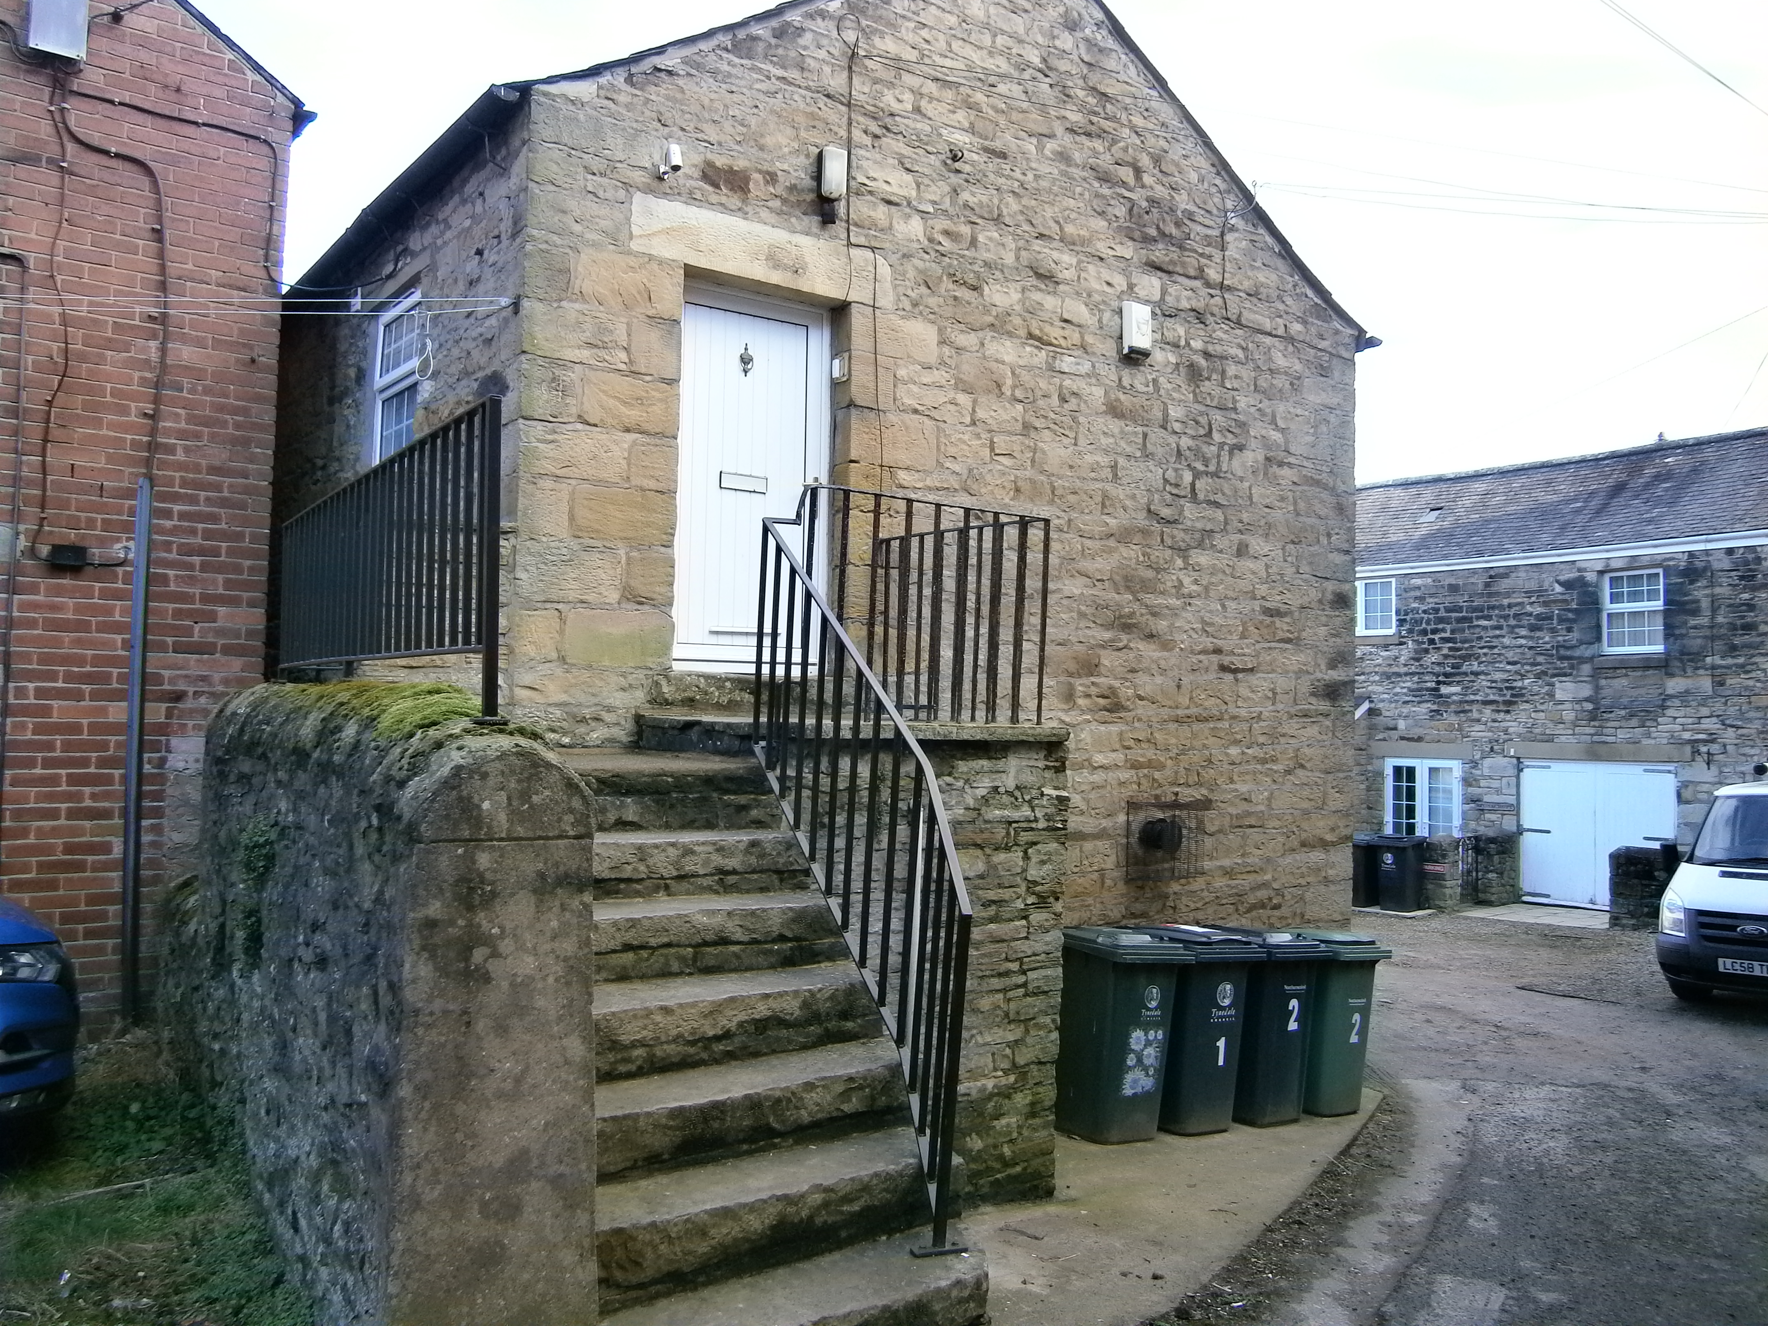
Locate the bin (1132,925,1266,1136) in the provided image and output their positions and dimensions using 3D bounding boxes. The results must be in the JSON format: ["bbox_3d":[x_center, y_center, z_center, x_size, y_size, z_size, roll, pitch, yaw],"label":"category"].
[{"bbox_3d":[1.652,2.053,7.543,0.580,1.060,0.730,9,-5,-36],"label":"bin"}]

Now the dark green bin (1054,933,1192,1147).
[{"bbox_3d":[1.180,1.982,7.220,0.580,1.060,0.730,9,-5,-34],"label":"dark green bin"}]

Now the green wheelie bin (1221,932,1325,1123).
[{"bbox_3d":[2.157,2.130,7.911,0.580,1.060,0.730,9,-5,-36],"label":"green wheelie bin"}]

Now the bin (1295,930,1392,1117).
[{"bbox_3d":[2.653,2.207,8.297,0.580,1.060,0.730,9,-5,-39],"label":"bin"}]

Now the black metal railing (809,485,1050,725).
[{"bbox_3d":[-0.172,-0.197,6.328,1.311,0.960,1.380,2,-3,-36],"label":"black metal railing"}]

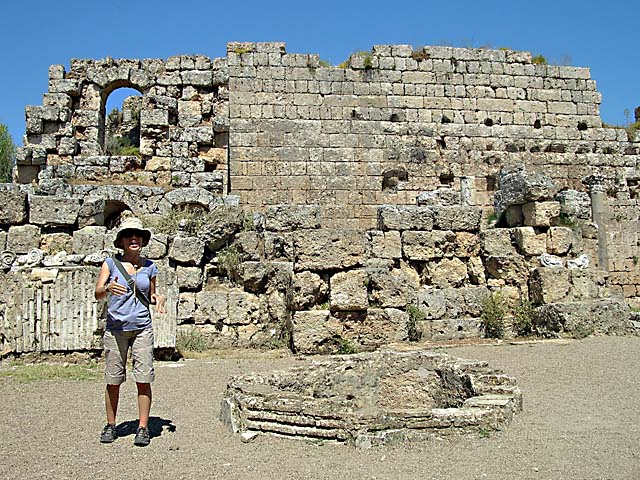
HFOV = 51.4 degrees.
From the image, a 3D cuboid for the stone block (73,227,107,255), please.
[{"bbox_3d":[-3.052,-0.001,8.900,0.395,0.358,0.420,0,1,-11],"label":"stone block"}]

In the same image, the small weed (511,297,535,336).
[{"bbox_3d":[2.979,1.130,9.750,0.280,0.550,0.270,0,1,-11],"label":"small weed"}]

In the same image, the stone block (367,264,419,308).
[{"bbox_3d":[0.963,0.645,9.300,0.688,0.550,0.500,0,1,-11],"label":"stone block"}]

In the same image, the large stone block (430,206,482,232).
[{"bbox_3d":[1.919,-0.294,9.835,0.807,0.368,0.480,-1,1,-13],"label":"large stone block"}]

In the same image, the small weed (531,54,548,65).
[{"bbox_3d":[5.428,-4.464,16.460,0.444,0.247,0.320,0,0,-8],"label":"small weed"}]

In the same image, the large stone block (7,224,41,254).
[{"bbox_3d":[-3.878,-0.007,8.838,0.412,0.388,0.420,0,0,-9],"label":"large stone block"}]

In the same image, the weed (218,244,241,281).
[{"bbox_3d":[-1.169,0.291,8.600,0.280,0.430,0.250,0,2,-10],"label":"weed"}]

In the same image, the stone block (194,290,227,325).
[{"bbox_3d":[-1.417,0.877,8.650,0.410,0.400,0.420,0,2,-10],"label":"stone block"}]

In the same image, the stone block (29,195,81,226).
[{"bbox_3d":[-3.766,-0.418,9.440,0.724,0.446,0.480,0,0,-8],"label":"stone block"}]

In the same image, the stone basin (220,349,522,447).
[{"bbox_3d":[0.500,1.300,5.920,2.520,0.380,2.350,0,0,0],"label":"stone basin"}]

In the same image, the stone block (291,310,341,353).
[{"bbox_3d":[-0.091,1.174,8.724,0.613,0.555,0.500,-1,1,-13],"label":"stone block"}]

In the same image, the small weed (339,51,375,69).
[{"bbox_3d":[0.704,-3.495,12.900,0.630,0.310,0.350,0,1,-11],"label":"small weed"}]

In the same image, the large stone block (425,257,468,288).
[{"bbox_3d":[1.842,0.473,9.690,0.629,0.458,0.480,0,0,-8],"label":"large stone block"}]

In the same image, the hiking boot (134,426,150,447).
[{"bbox_3d":[-1.331,1.468,4.990,0.100,0.105,0.255,0,2,-9],"label":"hiking boot"}]

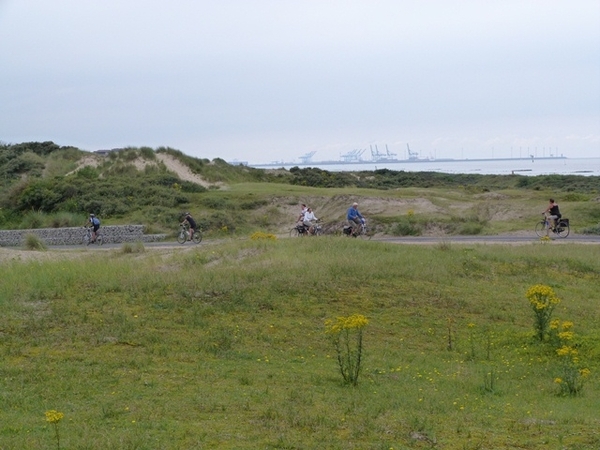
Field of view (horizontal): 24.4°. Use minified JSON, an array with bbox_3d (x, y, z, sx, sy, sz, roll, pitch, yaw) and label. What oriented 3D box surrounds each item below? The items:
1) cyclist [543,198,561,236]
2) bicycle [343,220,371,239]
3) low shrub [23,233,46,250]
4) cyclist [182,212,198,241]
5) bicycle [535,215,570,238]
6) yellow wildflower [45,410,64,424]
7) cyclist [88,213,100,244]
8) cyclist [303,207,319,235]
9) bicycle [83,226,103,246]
[{"bbox_3d":[11.186,-0.377,61.500,0.880,1.570,0.500,1,3,40],"label":"cyclist"},{"bbox_3d":[2.716,0.194,65.500,1.800,1.100,0.600,1,3,41],"label":"bicycle"},{"bbox_3d":[-13.736,0.857,72.000,1.150,0.900,1.100,-1,3,0],"label":"low shrub"},{"bbox_3d":[-5.964,0.107,74.500,0.920,1.550,0.500,1,3,39],"label":"cyclist"},{"bbox_3d":[11.217,0.053,61.500,1.800,1.100,0.600,1,3,40],"label":"bicycle"},{"bbox_3d":[-1.237,0.969,7.000,0.090,0.065,0.085,-1,3,0],"label":"yellow wildflower"},{"bbox_3d":[-11.570,0.212,77.500,0.900,1.620,0.520,1,3,41],"label":"cyclist"},{"bbox_3d":[0.531,-0.082,67.000,0.850,1.500,0.520,1,3,40],"label":"cyclist"},{"bbox_3d":[-11.559,0.637,77.500,1.750,1.070,0.600,1,3,41],"label":"bicycle"}]

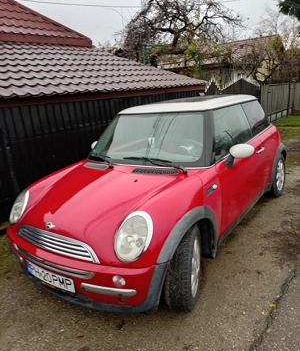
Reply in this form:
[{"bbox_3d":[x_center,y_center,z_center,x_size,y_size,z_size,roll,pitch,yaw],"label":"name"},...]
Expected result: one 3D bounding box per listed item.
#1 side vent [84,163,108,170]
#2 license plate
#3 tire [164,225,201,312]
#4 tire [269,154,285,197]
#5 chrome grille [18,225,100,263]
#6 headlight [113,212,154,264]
[{"bbox_3d":[-0.503,-0.075,2.698,0.100,0.045,0.390,-18,19,-40],"label":"side vent"},{"bbox_3d":[-0.681,0.683,1.959,0.520,0.112,0.020,5,18,36],"label":"license plate"},{"bbox_3d":[0.249,0.633,2.022,0.178,0.605,0.605,-1,15,17],"label":"tire"},{"bbox_3d":[1.688,-0.003,3.907,0.178,0.605,0.605,5,18,36],"label":"tire"},{"bbox_3d":[-0.665,0.435,1.951,0.900,0.160,0.105,5,18,36],"label":"chrome grille"},{"bbox_3d":[-0.090,0.349,1.709,0.225,0.255,0.200,2,16,26],"label":"headlight"}]

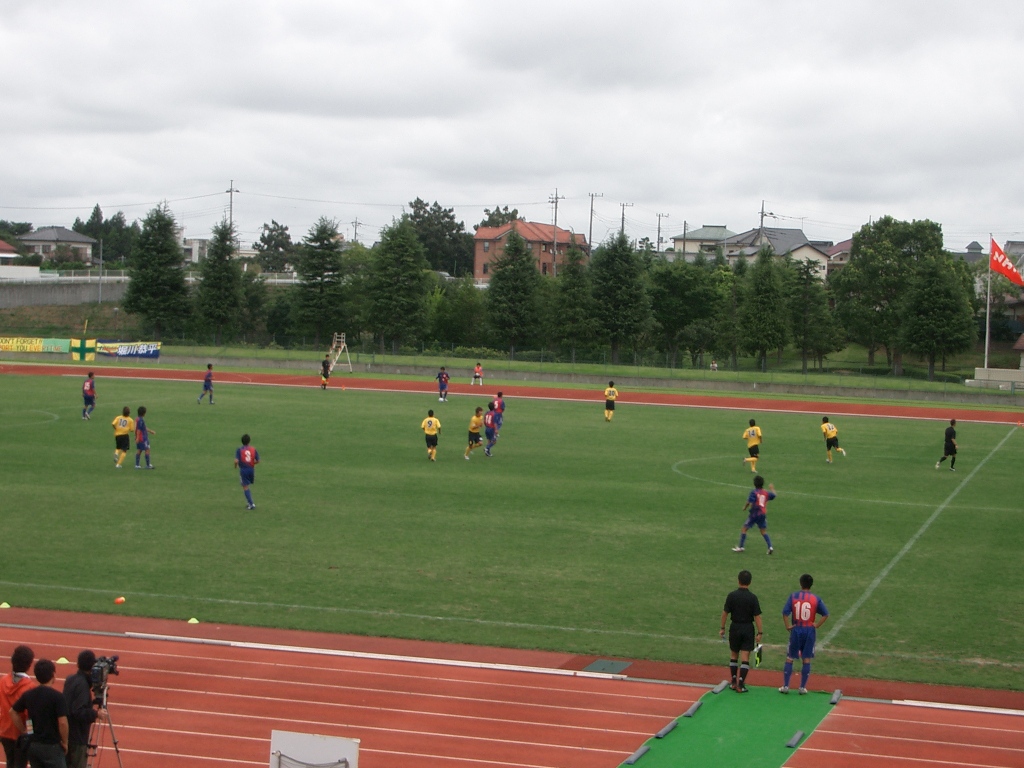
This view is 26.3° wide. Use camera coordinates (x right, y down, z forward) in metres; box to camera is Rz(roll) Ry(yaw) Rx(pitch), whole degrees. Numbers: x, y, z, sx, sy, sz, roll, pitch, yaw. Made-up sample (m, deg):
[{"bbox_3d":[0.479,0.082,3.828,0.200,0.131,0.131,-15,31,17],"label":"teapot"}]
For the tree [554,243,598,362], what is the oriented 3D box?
[{"bbox_3d":[3.978,-5.011,135.000,3.100,7.330,3.100,2,2,0],"label":"tree"}]

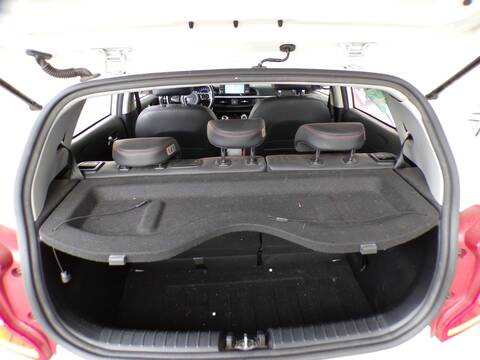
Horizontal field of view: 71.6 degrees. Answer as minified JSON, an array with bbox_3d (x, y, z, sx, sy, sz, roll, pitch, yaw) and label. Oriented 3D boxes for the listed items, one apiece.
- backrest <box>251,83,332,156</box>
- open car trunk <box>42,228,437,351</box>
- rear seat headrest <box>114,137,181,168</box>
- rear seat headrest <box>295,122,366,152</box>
[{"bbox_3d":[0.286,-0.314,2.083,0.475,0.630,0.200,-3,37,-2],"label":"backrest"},{"bbox_3d":[0.002,0.295,1.160,1.080,0.480,0.600,-3,25,-2],"label":"open car trunk"},{"bbox_3d":[-0.332,-0.098,1.183,0.230,0.110,0.105,-3,29,-2],"label":"rear seat headrest"},{"bbox_3d":[0.323,-0.155,1.185,0.235,0.110,0.105,-3,29,-2],"label":"rear seat headrest"}]

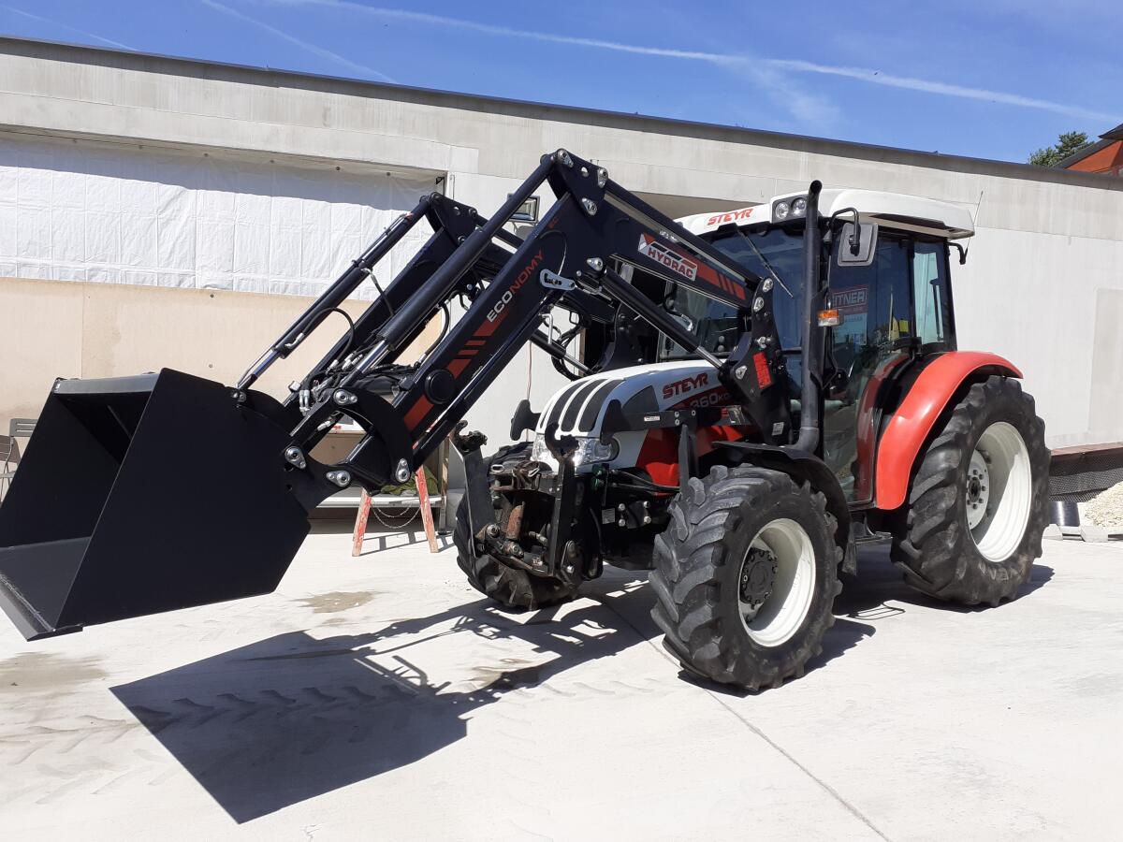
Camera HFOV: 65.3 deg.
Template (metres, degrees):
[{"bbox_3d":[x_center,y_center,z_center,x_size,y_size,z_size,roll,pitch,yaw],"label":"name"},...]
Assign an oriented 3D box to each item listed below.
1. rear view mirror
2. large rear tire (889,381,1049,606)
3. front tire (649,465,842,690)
[{"bbox_3d":[1.503,-0.898,4.450,0.178,0.217,0.055,14,12,43],"label":"rear view mirror"},{"bbox_3d":[2.493,0.417,5.303,1.365,1.365,0.420,-3,4,-38],"label":"large rear tire"},{"bbox_3d":[0.867,0.705,4.008,1.000,1.000,0.390,-3,4,-40],"label":"front tire"}]

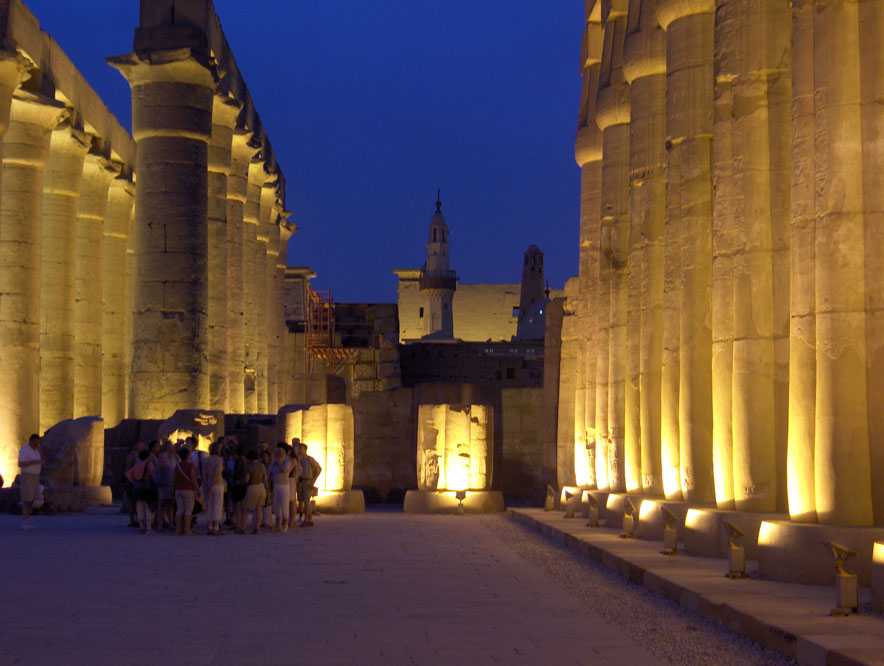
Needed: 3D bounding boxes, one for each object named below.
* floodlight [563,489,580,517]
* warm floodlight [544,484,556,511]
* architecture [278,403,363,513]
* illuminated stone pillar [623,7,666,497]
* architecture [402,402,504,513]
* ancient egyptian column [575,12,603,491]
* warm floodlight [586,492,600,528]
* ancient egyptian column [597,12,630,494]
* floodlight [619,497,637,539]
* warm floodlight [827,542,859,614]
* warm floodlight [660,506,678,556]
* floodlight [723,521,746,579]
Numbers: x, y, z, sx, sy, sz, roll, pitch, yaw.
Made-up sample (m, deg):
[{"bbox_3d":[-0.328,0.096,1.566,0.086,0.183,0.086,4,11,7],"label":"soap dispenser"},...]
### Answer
[{"bbox_3d":[2.627,3.457,28.542,0.230,0.600,0.250,0,-5,-2],"label":"floodlight"},{"bbox_3d":[2.469,3.759,32.005,0.230,0.600,0.250,0,-5,-2],"label":"warm floodlight"},{"bbox_3d":[-3.125,3.118,35.343,2.500,2.670,2.500,0,-5,-2],"label":"architecture"},{"bbox_3d":[4.137,-2.289,25.156,1.880,10.390,1.880,0,-5,-2],"label":"illuminated stone pillar"},{"bbox_3d":[0.313,3.128,35.459,2.500,2.680,2.500,0,-5,-2],"label":"architecture"},{"bbox_3d":[3.903,-1.684,32.085,1.880,10.390,1.880,0,-5,-2],"label":"ancient egyptian column"},{"bbox_3d":[2.700,3.154,25.076,0.230,0.600,0.250,0,-5,-2],"label":"warm floodlight"},{"bbox_3d":[4.020,-1.986,28.621,1.880,10.390,1.880,0,-5,-2],"label":"ancient egyptian column"},{"bbox_3d":[2.850,2.851,21.612,0.230,0.600,0.250,0,-5,-2],"label":"floodlight"},{"bbox_3d":[3.193,1.943,11.217,0.230,0.600,0.250,0,-5,-2],"label":"warm floodlight"},{"bbox_3d":[2.934,2.548,18.146,0.230,0.600,0.250,0,-5,-2],"label":"warm floodlight"},{"bbox_3d":[3.052,2.246,14.681,0.230,0.600,0.250,0,-5,-2],"label":"floodlight"}]

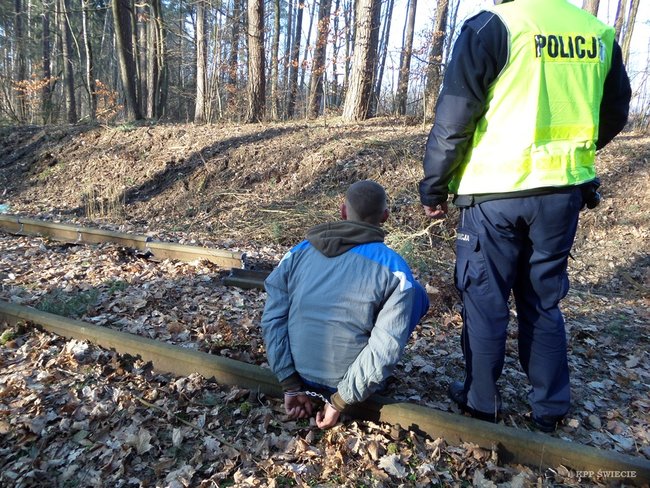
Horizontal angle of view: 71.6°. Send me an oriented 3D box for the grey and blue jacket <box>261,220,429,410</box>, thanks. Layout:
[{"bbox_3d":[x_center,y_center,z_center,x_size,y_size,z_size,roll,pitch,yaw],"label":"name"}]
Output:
[{"bbox_3d":[0.073,0.261,1.880,0.600,0.680,0.430,9,18,20],"label":"grey and blue jacket"}]

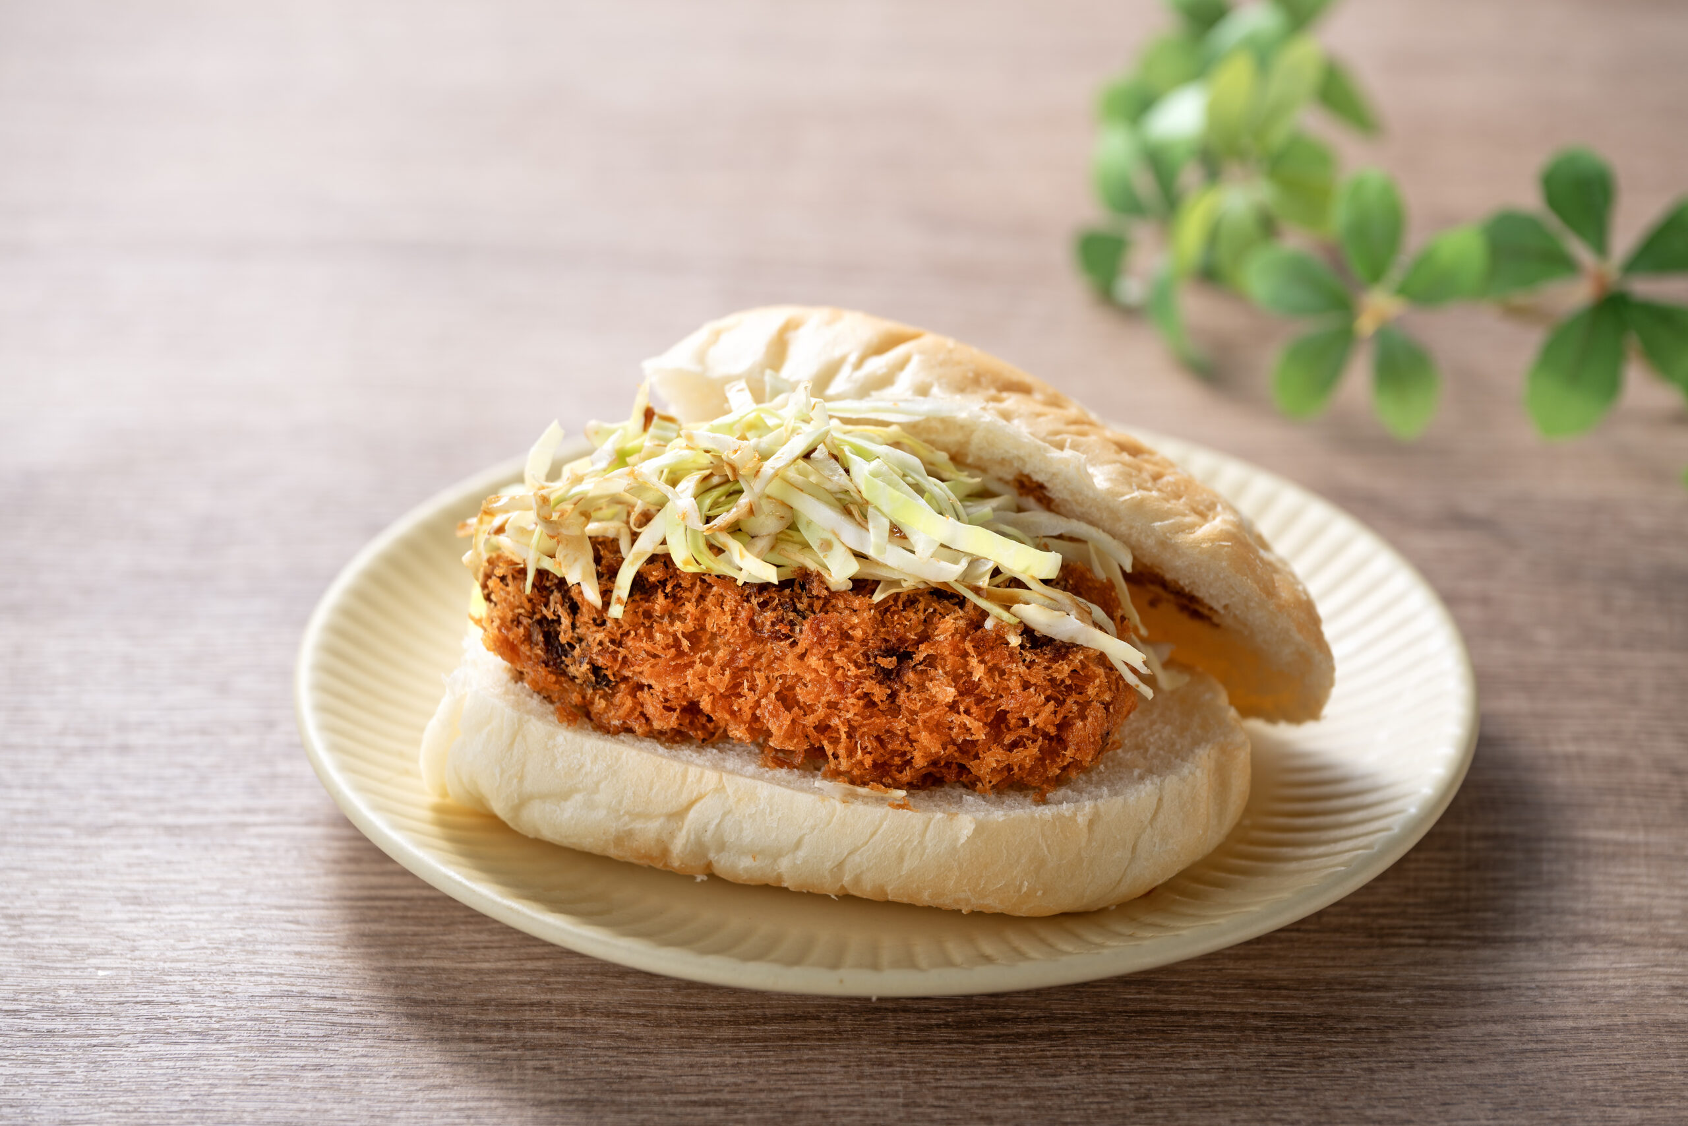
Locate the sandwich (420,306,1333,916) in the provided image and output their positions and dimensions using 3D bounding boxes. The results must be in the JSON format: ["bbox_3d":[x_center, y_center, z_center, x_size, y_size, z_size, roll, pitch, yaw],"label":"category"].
[{"bbox_3d":[0.009,0.003,0.952,0.146,0.076,0.088,8,30,13],"label":"sandwich"}]

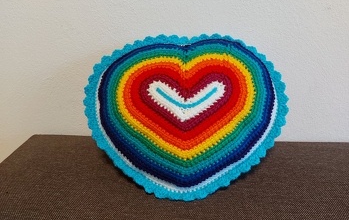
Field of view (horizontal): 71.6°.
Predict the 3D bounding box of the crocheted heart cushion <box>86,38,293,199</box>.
[{"bbox_3d":[0.022,-0.002,0.435,0.370,0.307,0.110,1,-18,0],"label":"crocheted heart cushion"}]

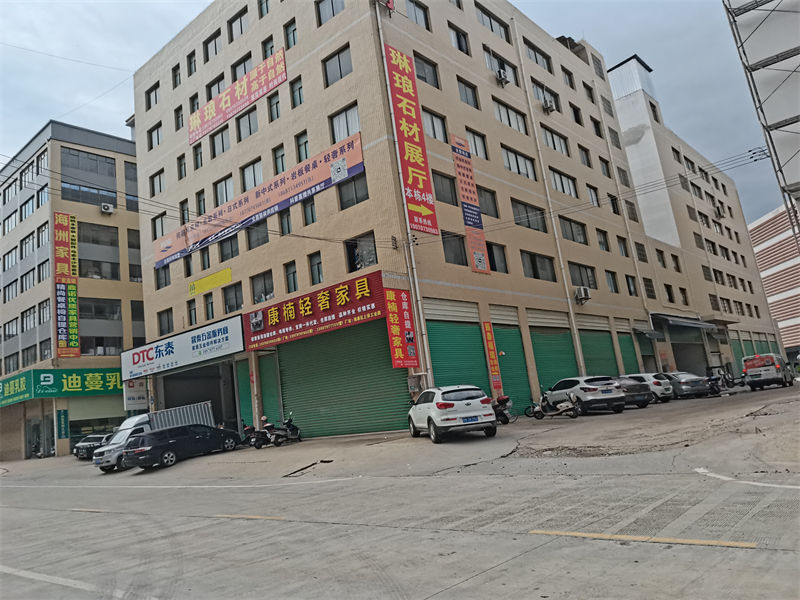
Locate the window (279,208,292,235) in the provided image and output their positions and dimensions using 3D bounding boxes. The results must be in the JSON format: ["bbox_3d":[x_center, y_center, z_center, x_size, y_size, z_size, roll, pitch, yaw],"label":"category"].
[{"bbox_3d":[-5.604,-3.960,29.861,0.857,1.463,0.200,-15,-13,38],"label":"window"}]

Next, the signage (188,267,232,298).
[{"bbox_3d":[-11.399,-1.045,35.930,4.471,0.840,0.070,-16,-14,39],"label":"signage"}]

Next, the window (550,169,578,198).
[{"bbox_3d":[10.823,-7.773,40.052,0.200,1.515,4.201,-15,-13,38],"label":"window"}]

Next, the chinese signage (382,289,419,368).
[{"bbox_3d":[0.120,1.172,24.882,0.060,3.322,1.630,-17,-14,40],"label":"chinese signage"}]

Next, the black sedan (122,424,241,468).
[{"bbox_3d":[-9.137,6.190,25.843,1.800,1.560,4.750,-17,-12,37],"label":"black sedan"}]

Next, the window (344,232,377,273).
[{"bbox_3d":[-1.645,-2.081,26.380,1.820,1.480,0.200,-16,-14,37],"label":"window"}]

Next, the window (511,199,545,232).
[{"bbox_3d":[7.312,-4.668,34.072,0.200,1.500,3.750,-17,-14,39],"label":"window"}]

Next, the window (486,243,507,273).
[{"bbox_3d":[4.866,-2.049,30.303,0.200,1.520,1.750,-17,-14,39],"label":"window"}]

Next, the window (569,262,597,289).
[{"bbox_3d":[11.457,-1.497,37.767,0.200,1.500,3.750,-17,-14,39],"label":"window"}]

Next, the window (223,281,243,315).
[{"bbox_3d":[-8.770,-0.089,31.975,1.650,1.420,0.200,-16,-14,37],"label":"window"}]

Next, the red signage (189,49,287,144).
[{"bbox_3d":[-9.220,-11.028,33.070,8.945,1.839,0.120,-15,-13,38],"label":"red signage"}]

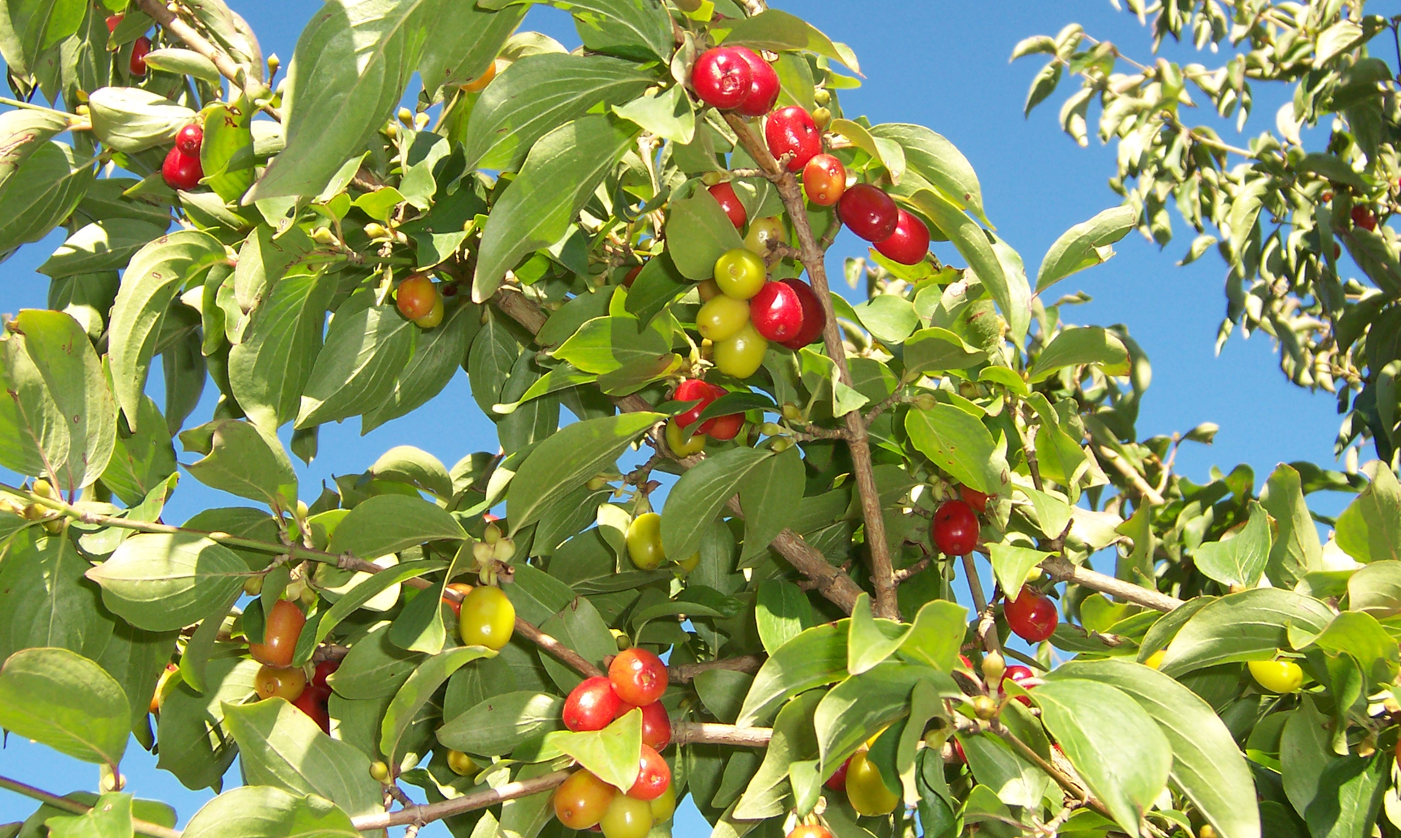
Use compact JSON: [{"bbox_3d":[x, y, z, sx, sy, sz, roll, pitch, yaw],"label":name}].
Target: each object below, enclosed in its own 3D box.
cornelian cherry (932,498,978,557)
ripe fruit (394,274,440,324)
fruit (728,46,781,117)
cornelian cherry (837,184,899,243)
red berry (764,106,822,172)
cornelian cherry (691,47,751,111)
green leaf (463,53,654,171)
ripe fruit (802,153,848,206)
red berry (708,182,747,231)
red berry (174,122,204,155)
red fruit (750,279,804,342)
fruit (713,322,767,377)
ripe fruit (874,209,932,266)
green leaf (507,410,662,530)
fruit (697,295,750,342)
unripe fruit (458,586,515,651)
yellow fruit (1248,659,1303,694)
[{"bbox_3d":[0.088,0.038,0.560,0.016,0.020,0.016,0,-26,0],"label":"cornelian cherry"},{"bbox_3d":[-0.080,-0.034,0.455,0.011,0.014,0.011,-6,-24,-2],"label":"ripe fruit"},{"bbox_3d":[0.013,-0.090,0.430,0.014,0.017,0.014,-20,-18,-6],"label":"fruit"},{"bbox_3d":[0.049,-0.060,0.475,0.019,0.015,0.015,39,0,15],"label":"cornelian cherry"},{"bbox_3d":[0.024,-0.074,0.425,0.014,0.017,0.014,-14,-15,-4],"label":"red berry"},{"bbox_3d":[0.006,-0.098,0.467,0.017,0.017,0.019,-3,15,-11],"label":"cornelian cherry"},{"bbox_3d":[-0.047,-0.102,0.537,0.071,0.018,0.037,-29,-58,-12],"label":"green leaf"},{"bbox_3d":[0.032,-0.062,0.420,0.012,0.014,0.012,3,-24,1],"label":"ripe fruit"},{"bbox_3d":[0.007,-0.058,0.435,0.012,0.015,0.012,-20,-12,-6],"label":"red berry"},{"bbox_3d":[-0.202,-0.111,0.640,0.011,0.014,0.011,-13,-48,0],"label":"red berry"},{"bbox_3d":[0.022,-0.032,0.475,0.016,0.019,0.016,-8,-41,0],"label":"red fruit"},{"bbox_3d":[0.011,-0.018,0.425,0.014,0.015,0.014,11,-21,3],"label":"fruit"},{"bbox_3d":[0.064,-0.058,0.515,0.016,0.020,0.016,-43,-27,0],"label":"ripe fruit"},{"bbox_3d":[-0.037,0.015,0.522,0.034,0.064,0.016,56,-14,-21],"label":"green leaf"},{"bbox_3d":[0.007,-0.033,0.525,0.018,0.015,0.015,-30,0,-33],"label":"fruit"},{"bbox_3d":[-0.062,0.058,0.470,0.016,0.019,0.016,0,-13,0],"label":"unripe fruit"},{"bbox_3d":[0.201,0.088,0.570,0.022,0.016,0.016,26,0,30],"label":"yellow fruit"}]

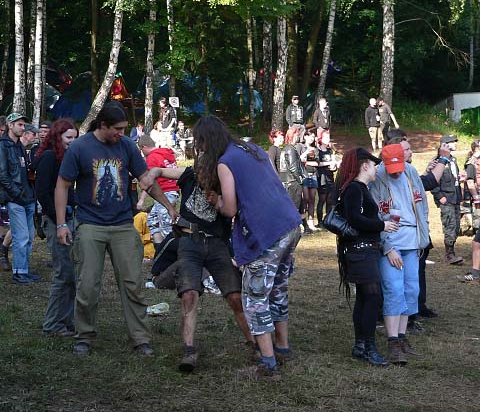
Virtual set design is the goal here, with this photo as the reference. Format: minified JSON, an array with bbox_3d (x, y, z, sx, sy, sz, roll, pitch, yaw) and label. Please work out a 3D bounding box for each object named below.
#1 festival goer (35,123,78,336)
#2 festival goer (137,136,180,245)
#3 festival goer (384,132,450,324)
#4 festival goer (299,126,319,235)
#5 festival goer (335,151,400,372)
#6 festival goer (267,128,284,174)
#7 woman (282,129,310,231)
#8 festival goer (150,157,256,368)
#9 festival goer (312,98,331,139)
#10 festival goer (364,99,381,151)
[{"bbox_3d":[-1.370,0.162,8.800,0.470,1.670,0.500,1,3,30],"label":"festival goer"},{"bbox_3d":[-1.020,-0.042,14.000,0.500,1.640,0.550,2,3,37],"label":"festival goer"},{"bbox_3d":[1.601,0.195,10.400,0.620,1.760,0.550,-1,3,-12],"label":"festival goer"},{"bbox_3d":[1.103,-0.406,18.600,0.470,1.639,0.400,-1,3,-12],"label":"festival goer"},{"bbox_3d":[0.964,0.373,8.600,0.500,1.610,0.470,1,3,21],"label":"festival goer"},{"bbox_3d":[0.654,-0.506,20.000,0.360,1.660,0.470,2,4,45],"label":"festival goer"},{"bbox_3d":[0.884,-0.430,18.600,0.420,1.720,0.500,-2,4,-37],"label":"woman"},{"bbox_3d":[-0.250,0.373,7.850,0.750,1.507,0.550,0,3,3],"label":"festival goer"},{"bbox_3d":[2.453,-2.400,34.500,0.540,1.761,0.380,-1,3,-20],"label":"festival goer"},{"bbox_3d":[4.277,-2.606,37.000,0.520,1.759,0.380,-2,4,-37],"label":"festival goer"}]

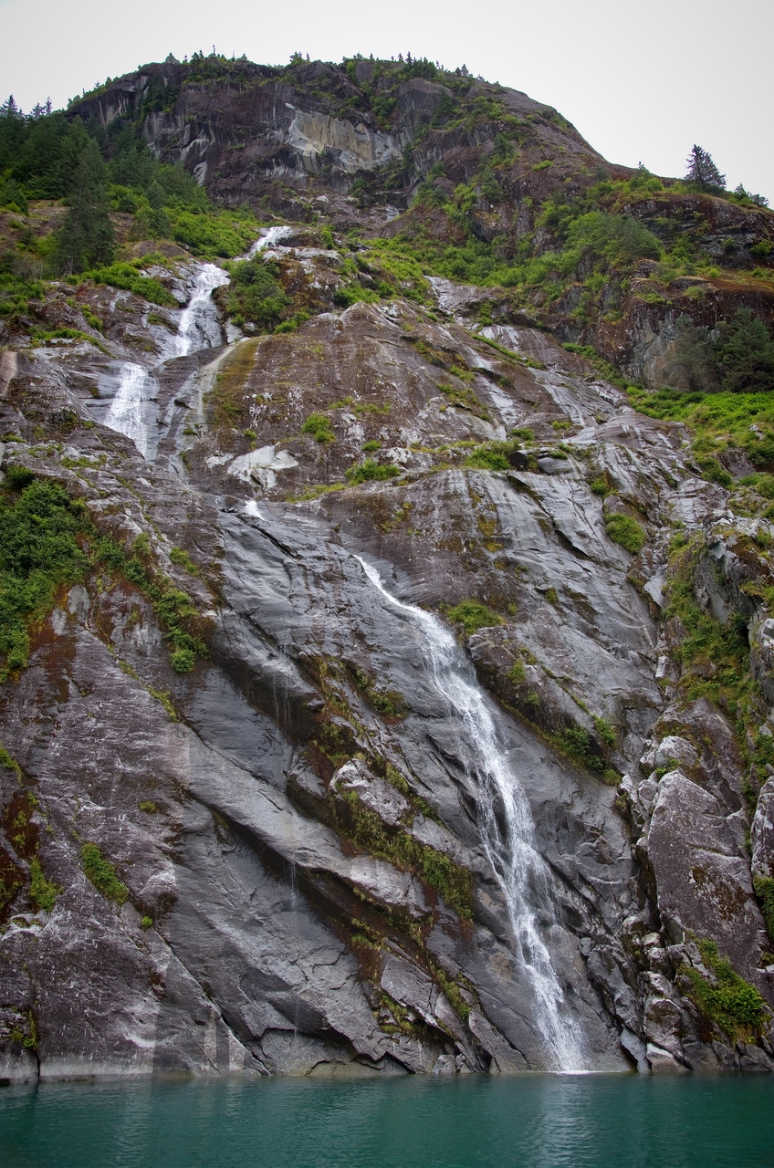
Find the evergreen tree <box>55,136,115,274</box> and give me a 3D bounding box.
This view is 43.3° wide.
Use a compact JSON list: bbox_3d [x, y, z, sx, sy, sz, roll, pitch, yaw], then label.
[{"bbox_3d":[-29.537,-37.400,95.411,4.651,17.460,4.651,9,-25,-20],"label":"evergreen tree"}]

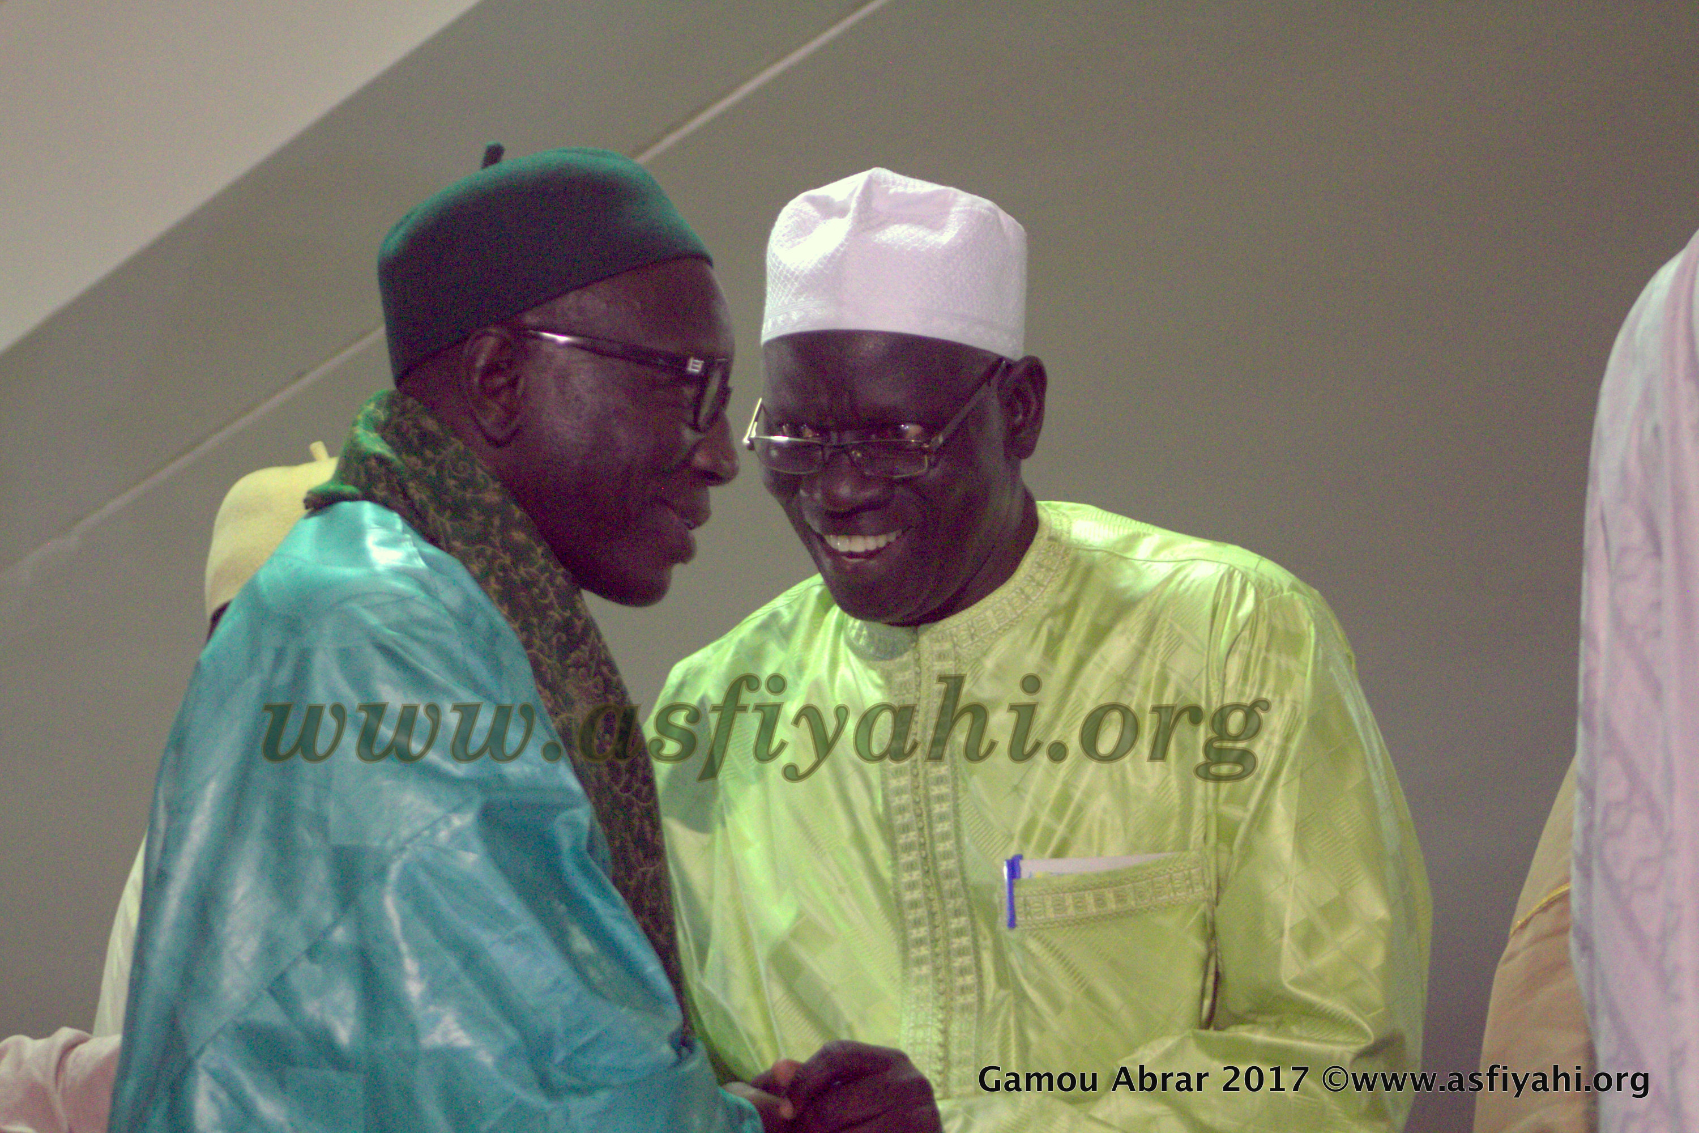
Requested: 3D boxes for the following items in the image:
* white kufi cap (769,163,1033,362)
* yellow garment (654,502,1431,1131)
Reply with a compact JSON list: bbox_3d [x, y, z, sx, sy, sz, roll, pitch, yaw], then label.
[{"bbox_3d":[0.029,-0.200,3.580,0.168,0.120,0.195,1,-6,20],"label":"white kufi cap"},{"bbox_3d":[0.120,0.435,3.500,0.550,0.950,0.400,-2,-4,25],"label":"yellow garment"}]

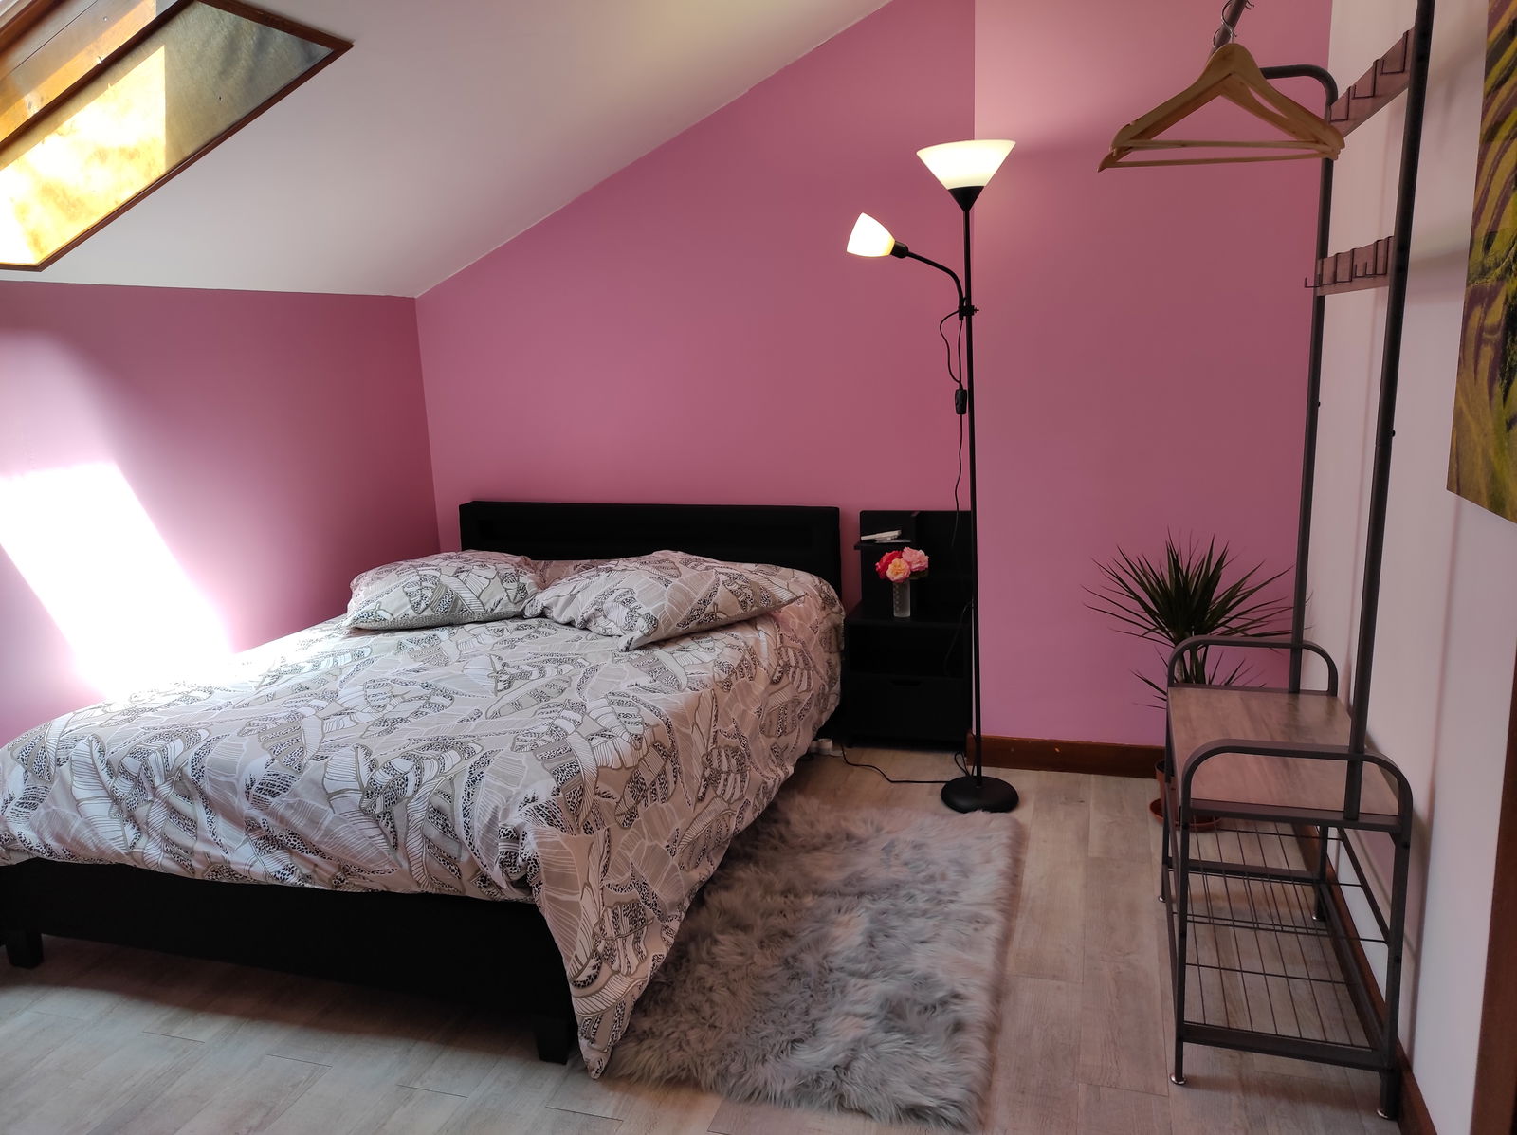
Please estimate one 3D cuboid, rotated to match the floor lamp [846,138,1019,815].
[{"bbox_3d":[0.494,-0.210,3.048,0.464,1.808,0.255,0,12,13],"label":"floor lamp"}]

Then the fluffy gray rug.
[{"bbox_3d":[0.219,0.800,2.561,0.697,0.060,1.244,1,13,18],"label":"fluffy gray rug"}]

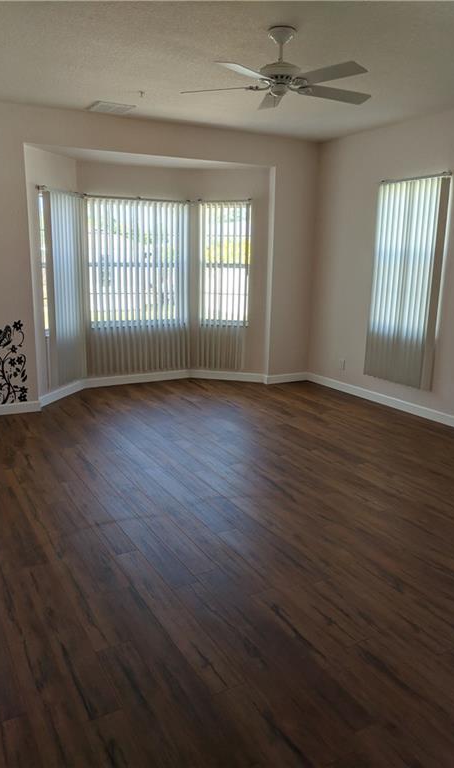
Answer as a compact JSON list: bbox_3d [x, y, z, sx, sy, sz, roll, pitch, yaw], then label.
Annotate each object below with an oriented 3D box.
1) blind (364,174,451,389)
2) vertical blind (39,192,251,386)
[{"bbox_3d":[1.893,-1.063,6.166,0.106,2.157,1.017,-6,15,-28],"label":"blind"},{"bbox_3d":[-0.953,-1.130,6.935,2.573,2.144,0.729,-6,15,-28],"label":"vertical blind"}]

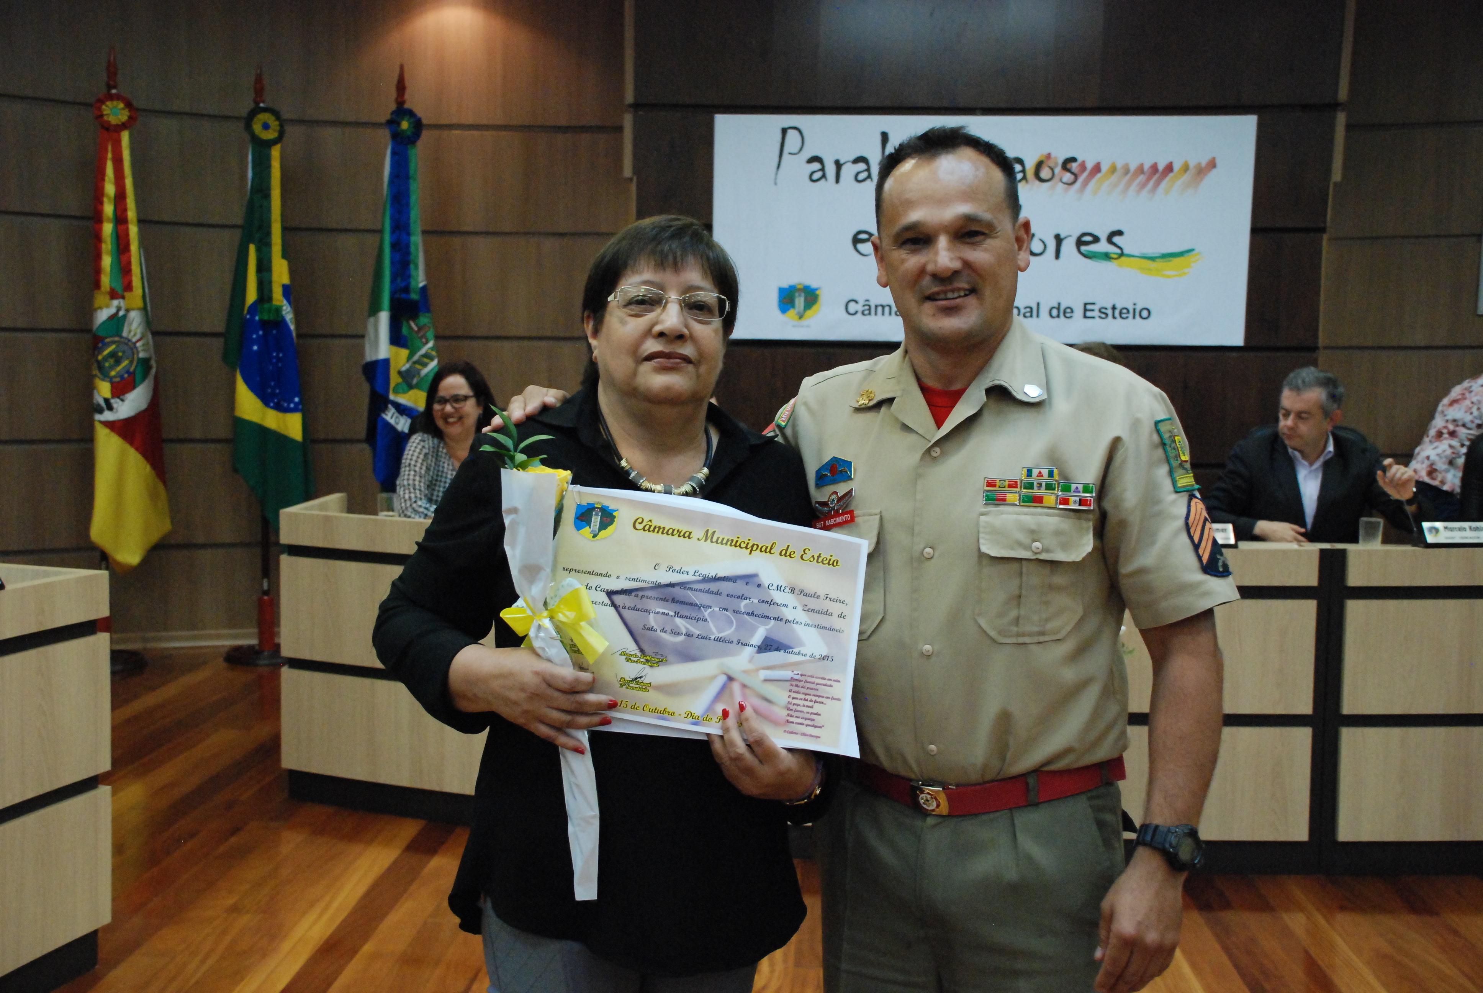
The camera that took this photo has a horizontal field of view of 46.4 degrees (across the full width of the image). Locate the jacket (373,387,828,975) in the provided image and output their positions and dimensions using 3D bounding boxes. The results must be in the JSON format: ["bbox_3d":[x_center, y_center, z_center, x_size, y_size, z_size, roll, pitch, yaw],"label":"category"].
[{"bbox_3d":[-0.157,0.206,1.930,0.490,0.660,0.380,1,4,-2],"label":"jacket"}]

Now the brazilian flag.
[{"bbox_3d":[-2.268,-0.855,8.300,0.430,2.200,0.300,0,4,-13],"label":"brazilian flag"}]

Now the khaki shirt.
[{"bbox_3d":[0.284,0.060,1.950,0.540,0.520,0.320,2,4,21],"label":"khaki shirt"}]

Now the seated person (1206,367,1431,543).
[{"bbox_3d":[1.771,0.249,5.388,0.680,1.300,0.750,1,4,9],"label":"seated person"}]

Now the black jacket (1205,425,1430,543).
[{"bbox_3d":[1.785,0.147,5.421,0.680,0.720,0.420,1,4,9],"label":"black jacket"}]

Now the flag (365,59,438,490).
[{"bbox_3d":[-1.620,-0.965,8.250,0.380,2.150,0.300,0,4,-9],"label":"flag"}]

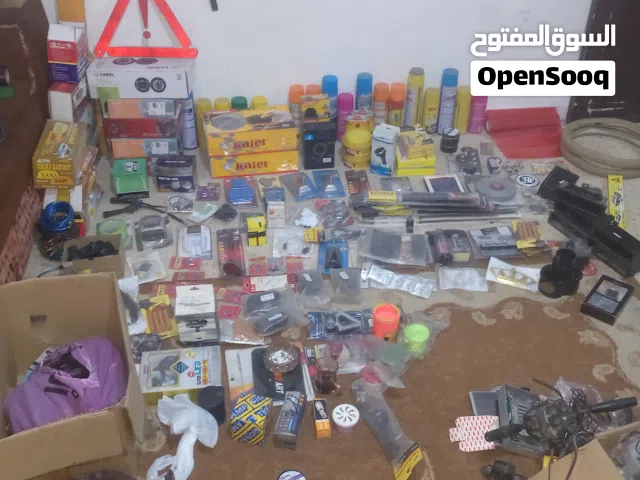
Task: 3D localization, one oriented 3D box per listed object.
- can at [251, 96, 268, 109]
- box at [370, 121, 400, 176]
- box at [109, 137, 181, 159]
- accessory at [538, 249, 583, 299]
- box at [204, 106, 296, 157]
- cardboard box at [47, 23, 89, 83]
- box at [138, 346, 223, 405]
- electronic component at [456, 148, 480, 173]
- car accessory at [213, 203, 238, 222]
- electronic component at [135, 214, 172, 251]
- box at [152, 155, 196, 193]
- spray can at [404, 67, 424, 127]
[{"bbox_3d":[-0.246,-0.489,3.070,0.065,0.200,0.065,0,35,0],"label":"can"},{"bbox_3d":[0.255,-0.348,2.896,0.087,0.164,0.089,9,36,13],"label":"box"},{"bbox_3d":[-0.669,-0.404,2.895,0.242,0.080,0.190,-2,35,-3],"label":"box"},{"bbox_3d":[0.755,0.100,2.310,0.120,0.106,0.110,7,36,9],"label":"accessory"},{"bbox_3d":[-0.273,-0.426,2.894,0.338,0.093,0.196,-7,35,-10],"label":"box"},{"bbox_3d":[-0.900,-0.669,2.655,0.095,0.155,0.191,3,34,-8],"label":"cardboard box"},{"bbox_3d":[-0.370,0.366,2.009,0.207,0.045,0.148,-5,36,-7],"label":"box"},{"bbox_3d":[0.587,-0.309,2.933,0.095,0.045,0.125,3,35,5],"label":"electronic component"},{"bbox_3d":[-0.336,-0.094,2.634,0.085,0.030,0.070,0,35,0],"label":"car accessory"},{"bbox_3d":[-0.569,-0.025,2.543,0.110,0.050,0.130,-3,36,-4],"label":"electronic component"},{"bbox_3d":[-0.538,-0.251,2.803,0.136,0.105,0.090,0,35,0],"label":"box"},{"bbox_3d":[0.399,-0.583,3.120,0.066,0.282,0.066,0,35,0],"label":"spray can"}]

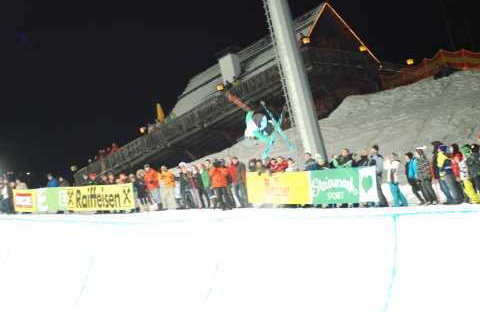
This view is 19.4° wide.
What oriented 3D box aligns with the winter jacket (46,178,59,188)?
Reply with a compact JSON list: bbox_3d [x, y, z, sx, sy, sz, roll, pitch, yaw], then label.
[{"bbox_3d":[-8.278,1.378,62.568,0.550,0.700,0.420,-23,-18,31],"label":"winter jacket"}]

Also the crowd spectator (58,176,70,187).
[{"bbox_3d":[-7.528,1.699,60.710,0.380,1.680,0.500,-4,-17,-30],"label":"crowd spectator"}]

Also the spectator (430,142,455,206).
[{"bbox_3d":[5.421,0.436,37.820,0.400,1.740,0.520,-10,-15,-9],"label":"spectator"}]

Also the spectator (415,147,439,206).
[{"bbox_3d":[5.176,0.541,38.929,0.450,1.717,0.550,-23,-18,31],"label":"spectator"}]

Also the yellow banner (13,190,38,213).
[{"bbox_3d":[-9.558,1.983,62.343,0.050,1.000,2.610,-4,0,-30],"label":"yellow banner"}]

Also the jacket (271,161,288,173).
[{"bbox_3d":[1.401,0.497,45.319,0.580,0.680,0.450,-24,-19,35],"label":"jacket"}]

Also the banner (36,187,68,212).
[{"bbox_3d":[-8.285,1.919,61.632,0.040,1.045,3.606,-4,-1,-30],"label":"banner"}]

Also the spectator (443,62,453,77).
[{"bbox_3d":[12.457,-5.150,84.000,0.700,0.920,0.600,-3,-17,-31],"label":"spectator"}]

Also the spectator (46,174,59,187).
[{"bbox_3d":[-8.295,1.697,62.637,0.550,1.848,0.500,-23,-18,31],"label":"spectator"}]

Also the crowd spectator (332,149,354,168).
[{"bbox_3d":[3.227,0.705,42.100,0.680,1.820,0.520,-22,-17,34],"label":"crowd spectator"}]

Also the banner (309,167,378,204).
[{"bbox_3d":[2.997,0.884,40.728,0.050,1.000,3.410,-4,-1,-30],"label":"banner"}]

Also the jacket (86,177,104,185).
[{"bbox_3d":[-5.924,1.234,57.700,0.620,0.720,0.420,-13,-14,0],"label":"jacket"}]

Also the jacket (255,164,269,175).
[{"bbox_3d":[0.709,0.612,45.200,0.420,0.700,0.580,-4,-17,-30],"label":"jacket"}]

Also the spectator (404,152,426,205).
[{"bbox_3d":[5.126,0.646,41.200,0.420,1.620,0.520,-7,-15,-22],"label":"spectator"}]

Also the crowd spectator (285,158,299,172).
[{"bbox_3d":[1.657,0.876,44.700,0.550,1.630,0.420,-17,-14,17],"label":"crowd spectator"}]

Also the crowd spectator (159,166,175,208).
[{"bbox_3d":[-2.797,1.185,52.831,0.580,1.734,0.450,-19,-17,21],"label":"crowd spectator"}]

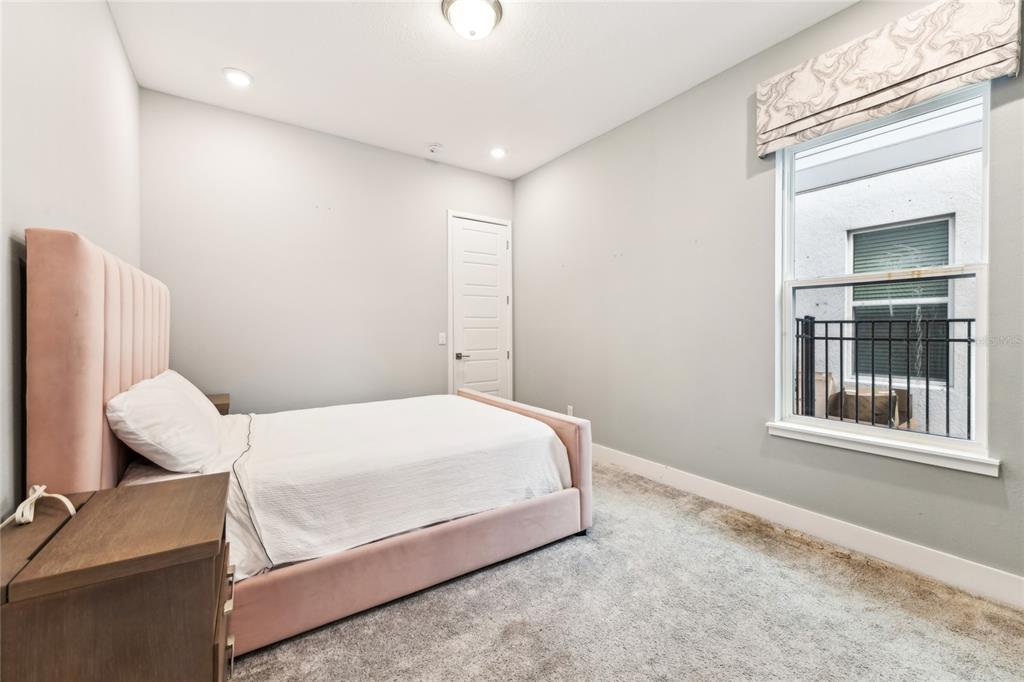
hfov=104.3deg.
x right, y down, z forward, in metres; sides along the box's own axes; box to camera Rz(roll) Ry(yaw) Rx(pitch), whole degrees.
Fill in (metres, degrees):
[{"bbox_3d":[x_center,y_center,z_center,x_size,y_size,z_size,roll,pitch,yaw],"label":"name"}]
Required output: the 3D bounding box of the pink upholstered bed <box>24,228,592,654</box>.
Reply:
[{"bbox_3d":[-0.892,0.396,2.414,2.215,1.494,1.597,-1,1,-33],"label":"pink upholstered bed"}]

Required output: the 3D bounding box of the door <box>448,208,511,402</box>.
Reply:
[{"bbox_3d":[-0.351,-0.155,4.538,0.828,2.507,0.080,-1,1,-35],"label":"door"}]

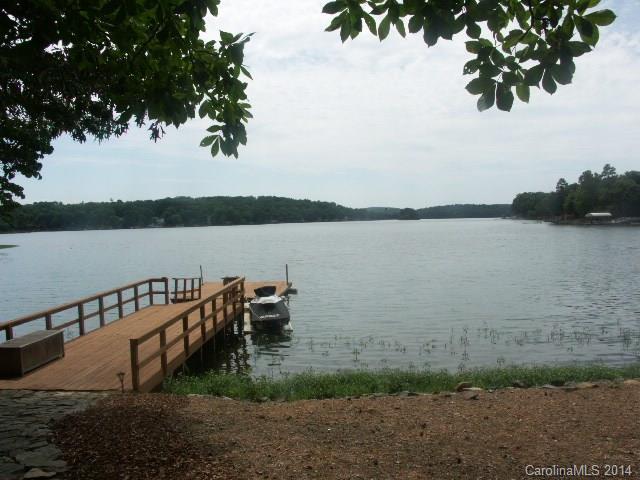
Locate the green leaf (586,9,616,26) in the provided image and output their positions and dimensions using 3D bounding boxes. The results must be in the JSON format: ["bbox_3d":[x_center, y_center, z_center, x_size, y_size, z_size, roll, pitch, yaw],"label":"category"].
[{"bbox_3d":[1.409,-1.117,2.600,0.161,0.090,0.064,0,2,0],"label":"green leaf"}]

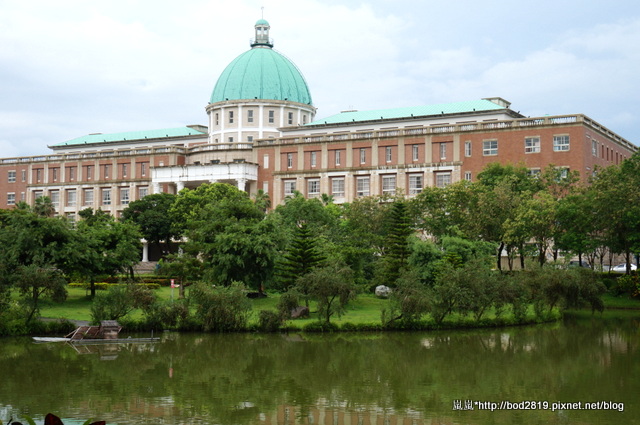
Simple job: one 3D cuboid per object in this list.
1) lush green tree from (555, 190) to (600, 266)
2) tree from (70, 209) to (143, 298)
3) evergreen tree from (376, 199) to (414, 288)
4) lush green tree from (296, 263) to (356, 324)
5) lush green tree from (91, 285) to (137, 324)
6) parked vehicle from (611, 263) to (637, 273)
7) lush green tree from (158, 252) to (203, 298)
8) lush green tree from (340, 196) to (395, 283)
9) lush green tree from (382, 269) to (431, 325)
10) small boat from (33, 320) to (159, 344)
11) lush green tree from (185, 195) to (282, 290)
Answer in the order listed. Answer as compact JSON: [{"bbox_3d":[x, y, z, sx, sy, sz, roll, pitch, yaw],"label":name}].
[{"bbox_3d":[29.302,2.219,99.000,5.230,9.440,5.200,0,-3,0],"label":"lush green tree"},{"bbox_3d":[-19.231,3.631,78.000,6.630,7.980,6.300,0,-3,0],"label":"tree"},{"bbox_3d":[7.012,3.101,83.000,3.700,8.490,3.700,0,-3,0],"label":"evergreen tree"},{"bbox_3d":[0.437,5.514,58.500,4.030,4.170,3.830,0,-3,0],"label":"lush green tree"},{"bbox_3d":[-14.004,6.239,59.000,3.120,2.710,2.960,0,-3,0],"label":"lush green tree"},{"bbox_3d":[41.924,7.694,119.000,4.500,1.470,1.750,-1,-3,21],"label":"parked vehicle"},{"bbox_3d":[-12.347,5.576,77.000,3.890,4.070,3.700,0,-3,0],"label":"lush green tree"},{"bbox_3d":[5.024,2.971,94.000,6.050,9.830,6.000,0,-3,0],"label":"lush green tree"},{"bbox_3d":[5.816,5.682,58.500,3.230,3.830,3.400,0,-3,0],"label":"lush green tree"},{"bbox_3d":[-13.031,6.936,50.500,7.200,1.300,2.000,0,-3,-3],"label":"small boat"},{"bbox_3d":[-7.855,2.860,79.000,8.900,8.990,8.200,0,-3,0],"label":"lush green tree"}]

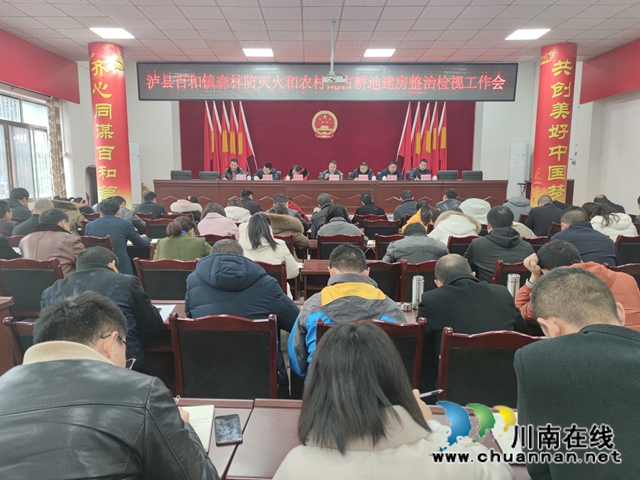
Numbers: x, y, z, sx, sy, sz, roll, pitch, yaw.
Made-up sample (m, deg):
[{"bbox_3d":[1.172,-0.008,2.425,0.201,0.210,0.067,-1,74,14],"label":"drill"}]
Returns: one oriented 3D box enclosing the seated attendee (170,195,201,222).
[{"bbox_3d":[-2.070,-0.085,6.944,0.500,1.190,0.740,0,9,0],"label":"seated attendee"}]

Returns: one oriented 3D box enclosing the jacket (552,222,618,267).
[{"bbox_3d":[1.995,0.208,3.357,0.520,0.690,0.500,1,8,2],"label":"jacket"}]

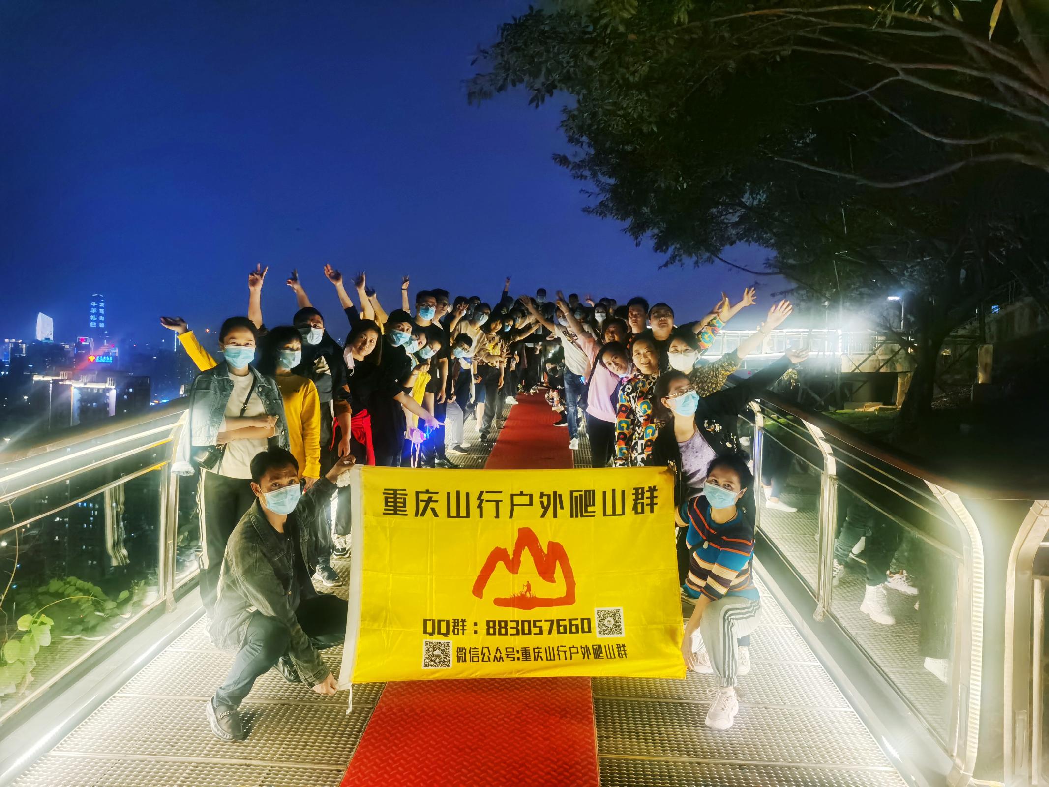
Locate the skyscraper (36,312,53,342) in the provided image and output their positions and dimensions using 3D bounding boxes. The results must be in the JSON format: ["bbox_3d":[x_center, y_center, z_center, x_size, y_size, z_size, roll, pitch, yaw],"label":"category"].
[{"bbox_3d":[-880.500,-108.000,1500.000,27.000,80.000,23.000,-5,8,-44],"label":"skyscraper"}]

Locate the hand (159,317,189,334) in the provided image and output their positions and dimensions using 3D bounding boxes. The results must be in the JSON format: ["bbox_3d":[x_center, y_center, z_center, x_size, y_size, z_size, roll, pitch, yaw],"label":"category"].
[{"bbox_3d":[-1.865,-0.361,4.350,0.165,0.065,0.090,23,31,-3],"label":"hand"}]

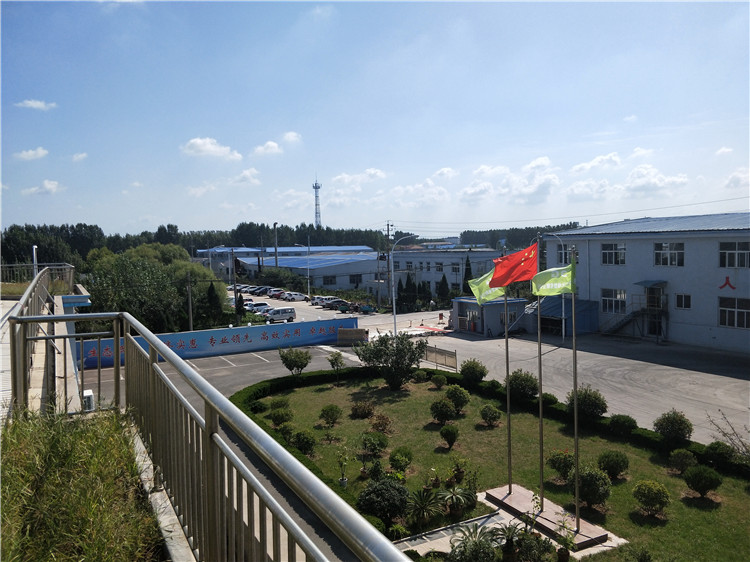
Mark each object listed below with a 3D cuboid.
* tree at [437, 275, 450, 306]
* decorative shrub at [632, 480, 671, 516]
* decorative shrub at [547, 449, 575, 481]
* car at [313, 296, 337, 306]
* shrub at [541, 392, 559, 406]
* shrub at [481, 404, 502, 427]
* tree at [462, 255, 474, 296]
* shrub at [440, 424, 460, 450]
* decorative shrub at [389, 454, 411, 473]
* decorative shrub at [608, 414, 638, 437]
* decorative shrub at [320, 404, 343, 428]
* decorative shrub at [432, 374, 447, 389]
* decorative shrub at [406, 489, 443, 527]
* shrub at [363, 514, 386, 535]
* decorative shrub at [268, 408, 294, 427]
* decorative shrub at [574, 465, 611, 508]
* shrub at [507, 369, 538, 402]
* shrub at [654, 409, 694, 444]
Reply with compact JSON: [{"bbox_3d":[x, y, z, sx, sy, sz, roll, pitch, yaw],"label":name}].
[{"bbox_3d":[9.698,1.310,76.428,1.839,4.747,1.839,-1,4,0],"label":"tree"},{"bbox_3d":[9.310,7.313,18.165,1.135,1.146,1.135,-2,4,0],"label":"decorative shrub"},{"bbox_3d":[7.323,7.197,21.146,1.080,1.100,1.080,-1,4,0],"label":"decorative shrub"},{"bbox_3d":[-8.200,3.200,88.300,4.400,1.600,1.800,-3,4,-22],"label":"car"},{"bbox_3d":[9.670,6.720,30.000,1.030,1.000,1.030,-1,4,0],"label":"shrub"},{"bbox_3d":[6.306,7.309,29.374,1.168,1.170,1.133,0,4,12],"label":"shrub"},{"bbox_3d":[14.782,0.052,85.681,1.850,8.011,1.850,0,4,10],"label":"tree"},{"bbox_3d":[3.633,7.583,26.231,0.970,1.137,0.941,0,4,8],"label":"shrub"},{"bbox_3d":[1.120,7.480,22.600,0.950,0.920,0.950,-1,4,0],"label":"decorative shrub"},{"bbox_3d":[12.756,7.389,27.769,1.515,1.039,1.469,1,4,25],"label":"decorative shrub"},{"bbox_3d":[-2.416,7.400,29.566,1.285,1.224,1.246,-1,4,-5],"label":"decorative shrub"},{"bbox_3d":[4.220,6.590,35.500,0.970,0.880,0.970,-1,4,0],"label":"decorative shrub"},{"bbox_3d":[1.670,7.660,18.400,1.300,1.050,1.300,-1,4,0],"label":"decorative shrub"},{"bbox_3d":[-0.200,7.930,17.500,0.980,0.780,0.980,-1,4,0],"label":"shrub"},{"bbox_3d":[-4.941,7.209,28.716,1.203,0.821,1.203,-2,4,0],"label":"decorative shrub"},{"bbox_3d":[7.355,6.981,18.479,1.369,1.546,1.369,-1,4,0],"label":"decorative shrub"},{"bbox_3d":[8.418,6.118,30.919,1.800,1.900,1.800,-1,4,0],"label":"shrub"},{"bbox_3d":[12.779,6.365,23.202,1.676,1.839,1.676,-1,4,0],"label":"shrub"}]

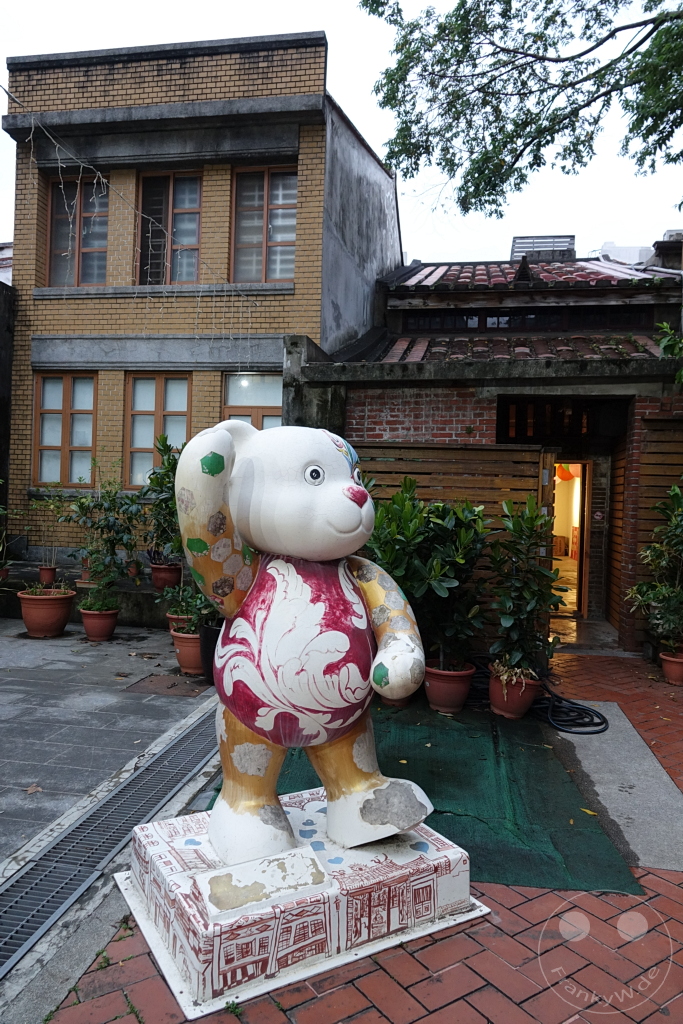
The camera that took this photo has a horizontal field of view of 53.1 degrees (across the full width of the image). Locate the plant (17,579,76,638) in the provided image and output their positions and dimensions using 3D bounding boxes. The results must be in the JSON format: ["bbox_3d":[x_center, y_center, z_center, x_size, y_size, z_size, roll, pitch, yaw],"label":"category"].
[{"bbox_3d":[-2.988,0.959,6.927,0.600,0.540,0.600,2,0,9],"label":"plant"}]

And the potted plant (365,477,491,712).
[{"bbox_3d":[0.624,0.568,4.953,0.880,1.670,0.800,2,0,9],"label":"potted plant"}]

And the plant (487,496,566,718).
[{"bbox_3d":[1.315,0.659,4.854,0.580,1.550,0.570,2,0,9],"label":"plant"}]

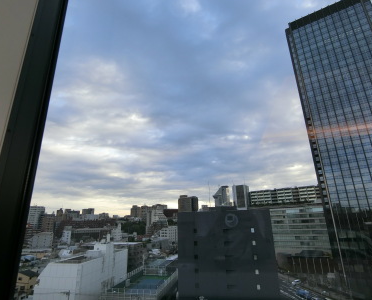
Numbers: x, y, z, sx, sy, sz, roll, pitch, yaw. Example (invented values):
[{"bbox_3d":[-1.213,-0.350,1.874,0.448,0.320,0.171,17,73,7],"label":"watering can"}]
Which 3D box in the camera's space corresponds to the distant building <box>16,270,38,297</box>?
[{"bbox_3d":[-63.300,51.710,84.470,7.200,8.200,6.800,-5,-18,10],"label":"distant building"}]

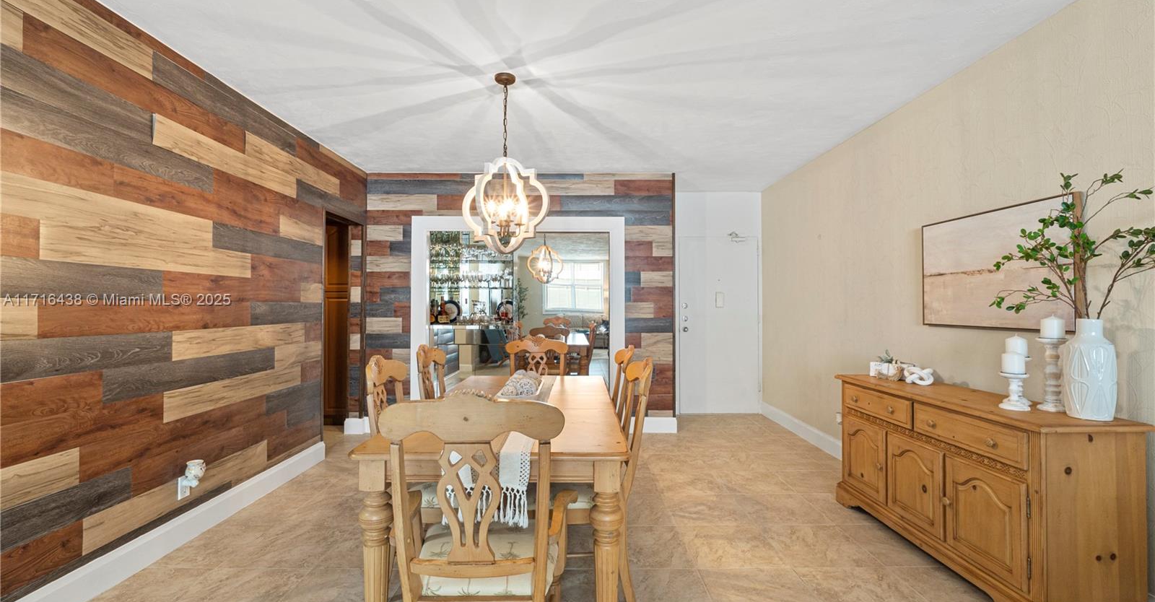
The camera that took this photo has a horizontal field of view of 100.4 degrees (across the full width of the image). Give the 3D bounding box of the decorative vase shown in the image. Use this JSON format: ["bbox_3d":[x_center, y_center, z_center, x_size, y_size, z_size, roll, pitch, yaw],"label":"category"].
[{"bbox_3d":[2.048,0.269,1.923,0.150,0.388,0.150,0,-1,0],"label":"decorative vase"}]

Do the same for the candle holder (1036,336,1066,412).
[{"bbox_3d":[2.028,0.312,2.056,0.100,0.305,0.100,0,-1,0],"label":"candle holder"}]

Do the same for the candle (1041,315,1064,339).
[{"bbox_3d":[2.028,0.115,2.058,0.077,0.094,0.077,0,-1,0],"label":"candle"}]

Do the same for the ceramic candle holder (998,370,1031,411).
[{"bbox_3d":[1.891,0.386,2.082,0.102,0.157,0.102,0,-1,0],"label":"ceramic candle holder"}]

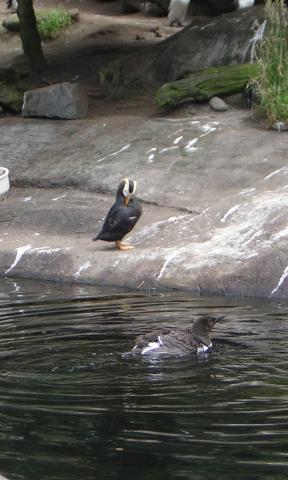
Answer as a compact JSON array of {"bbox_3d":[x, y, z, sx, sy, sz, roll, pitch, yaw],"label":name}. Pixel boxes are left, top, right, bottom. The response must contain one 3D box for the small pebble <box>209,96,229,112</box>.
[{"bbox_3d":[0.412,-0.750,11.050,0.105,0.070,0.085,0,11,0],"label":"small pebble"}]

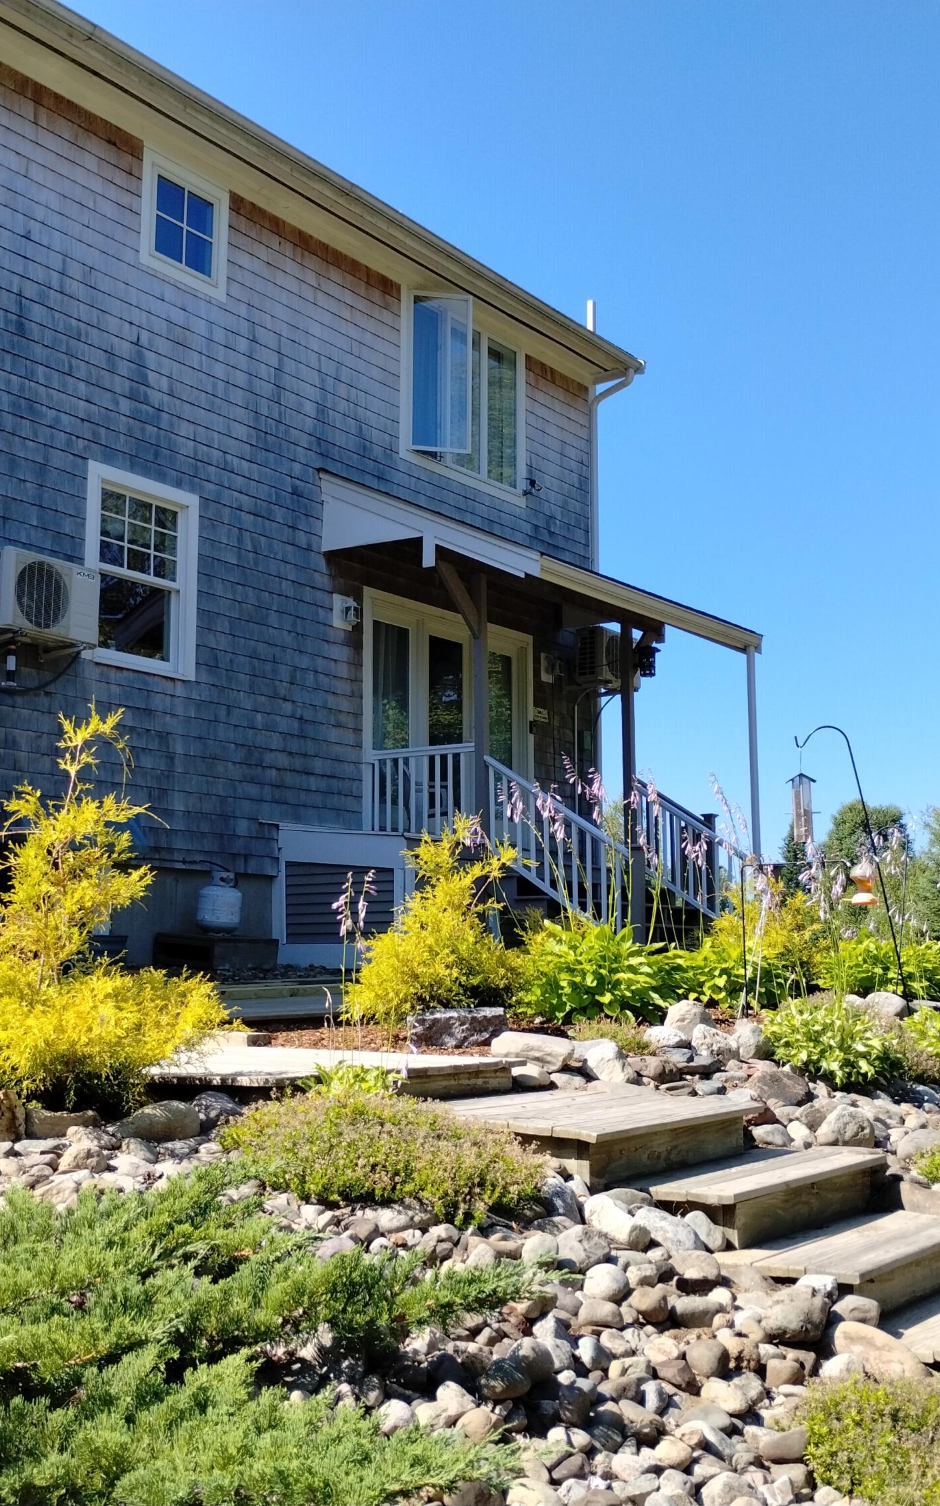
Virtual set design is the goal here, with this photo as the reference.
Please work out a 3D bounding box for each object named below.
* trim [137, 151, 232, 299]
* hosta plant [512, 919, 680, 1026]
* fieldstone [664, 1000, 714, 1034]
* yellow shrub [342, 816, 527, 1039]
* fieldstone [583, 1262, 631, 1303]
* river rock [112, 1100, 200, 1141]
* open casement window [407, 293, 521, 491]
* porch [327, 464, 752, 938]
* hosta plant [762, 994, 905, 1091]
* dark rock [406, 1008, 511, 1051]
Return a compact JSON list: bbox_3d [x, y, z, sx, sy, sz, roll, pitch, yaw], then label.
[{"bbox_3d":[-2.146,-3.991,12.280,0.100,0.910,0.860,-7,-11,36],"label":"trim"},{"bbox_3d":[0.770,1.319,9.800,0.990,0.640,0.920,-1,-9,4],"label":"hosta plant"},{"bbox_3d":[0.972,1.188,7.200,0.215,0.165,0.180,-1,-8,8],"label":"fieldstone"},{"bbox_3d":[-0.222,1.024,9.600,1.050,1.270,1.000,0,-9,-1],"label":"yellow shrub"},{"bbox_3d":[0.297,1.143,3.500,0.100,0.088,0.090,-1,-8,5],"label":"fieldstone"},{"bbox_3d":[-0.791,0.934,4.100,0.230,0.115,0.170,1,-8,-11],"label":"river rock"},{"bbox_3d":[0.117,-3.307,14.988,0.420,1.450,1.680,-7,-11,36],"label":"open casement window"},{"bbox_3d":[0.913,-0.168,13.874,2.500,4.080,3.820,-6,-9,35],"label":"porch"},{"bbox_3d":[1.323,1.053,5.900,0.500,0.330,0.480,-2,-8,12],"label":"hosta plant"},{"bbox_3d":[-0.064,1.516,8.900,0.540,0.210,0.320,0,-9,0],"label":"dark rock"}]

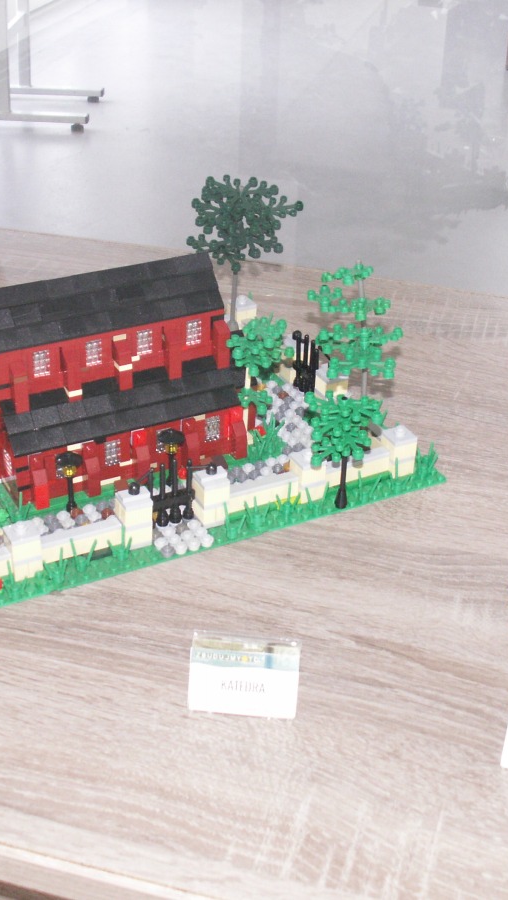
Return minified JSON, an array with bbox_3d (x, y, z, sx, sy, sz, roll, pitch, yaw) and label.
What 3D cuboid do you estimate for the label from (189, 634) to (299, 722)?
[{"bbox_3d":[-0.004,0.106,0.575,0.051,0.032,0.022,4,30,5],"label":"label"}]

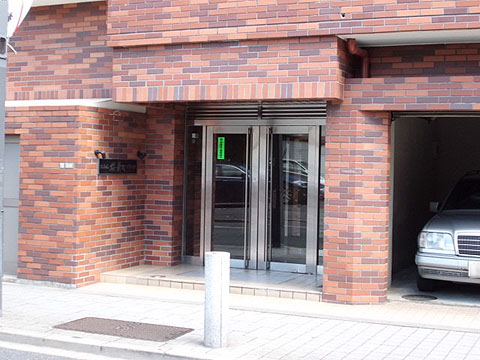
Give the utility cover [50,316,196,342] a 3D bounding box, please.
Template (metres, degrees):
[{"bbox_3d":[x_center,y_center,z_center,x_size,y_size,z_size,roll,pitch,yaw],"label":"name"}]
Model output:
[{"bbox_3d":[-1.051,1.366,7.192,1.144,0.030,0.537,2,2,24],"label":"utility cover"}]

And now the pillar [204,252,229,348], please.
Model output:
[{"bbox_3d":[-0.190,0.993,6.589,0.205,0.778,0.205,2,2,24],"label":"pillar"}]

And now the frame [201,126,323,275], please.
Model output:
[{"bbox_3d":[0.239,0.214,10.350,1.650,1.930,0.120,2,2,24],"label":"frame"}]

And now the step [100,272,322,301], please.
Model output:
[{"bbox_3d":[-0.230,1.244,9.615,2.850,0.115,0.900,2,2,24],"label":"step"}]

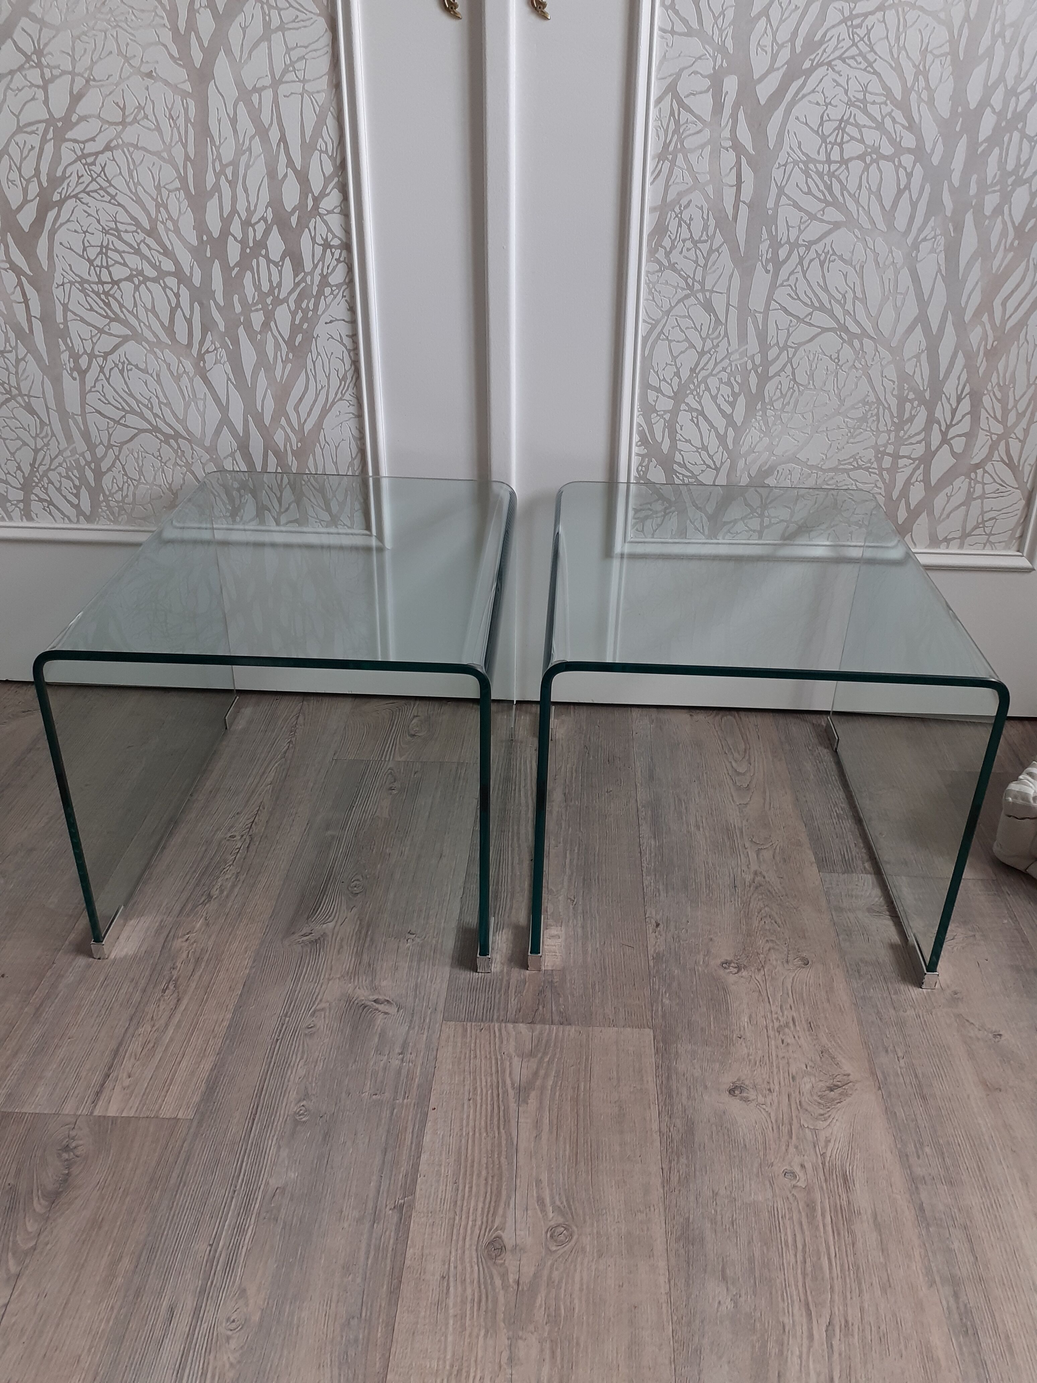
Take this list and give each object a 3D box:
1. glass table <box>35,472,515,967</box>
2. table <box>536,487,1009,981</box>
[{"bbox_3d":[-0.257,0.004,1.466,0.480,0.419,0.597,2,29,2],"label":"glass table"},{"bbox_3d":[0.276,0.018,1.457,0.480,0.419,0.597,2,29,2],"label":"table"}]

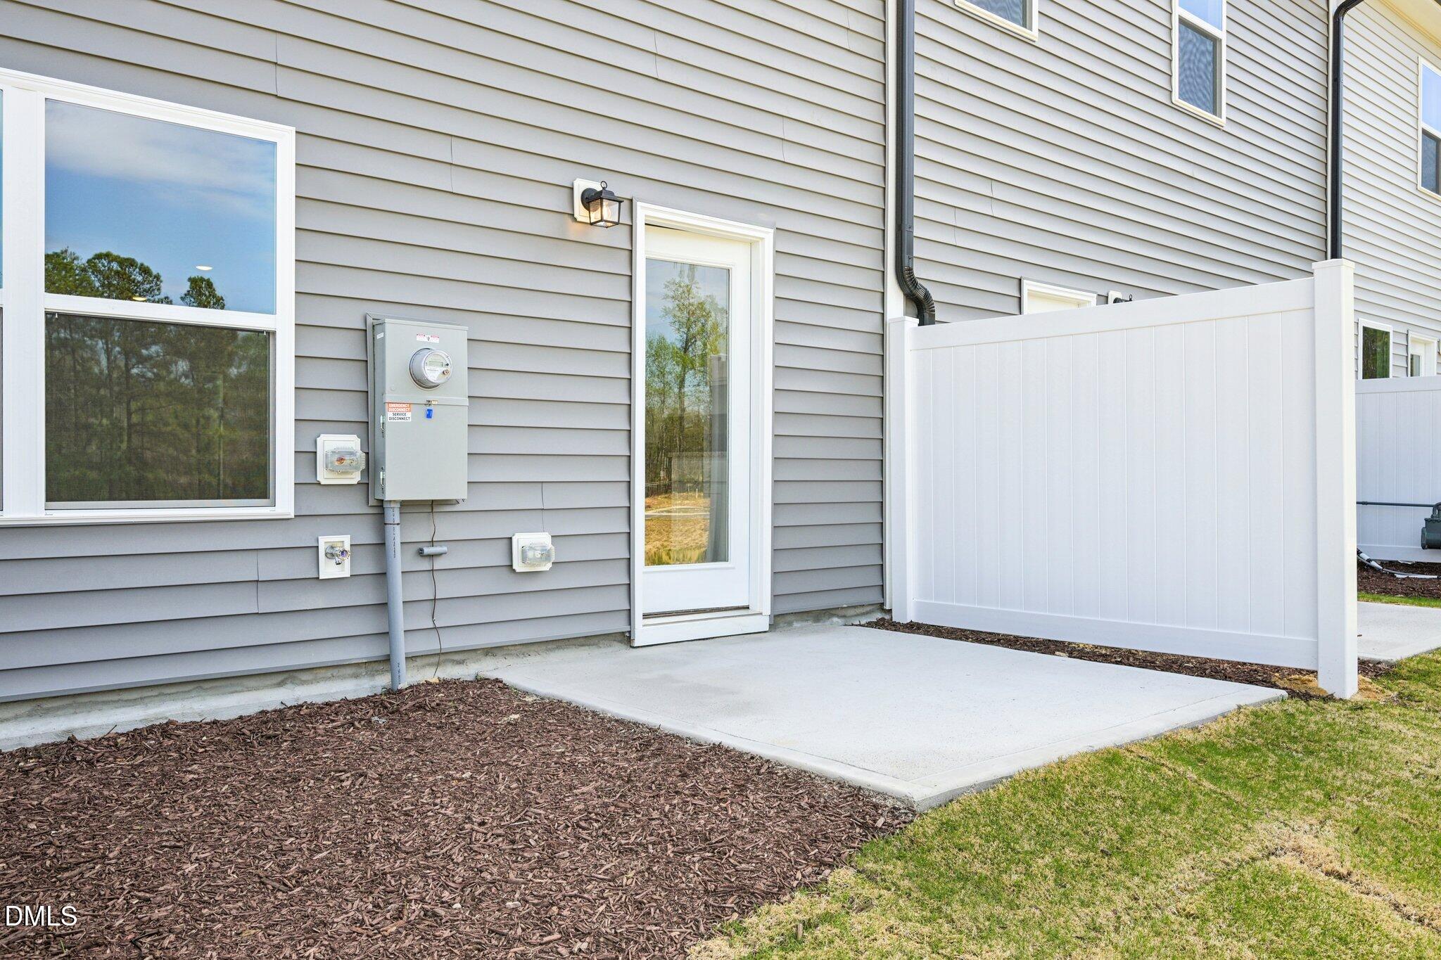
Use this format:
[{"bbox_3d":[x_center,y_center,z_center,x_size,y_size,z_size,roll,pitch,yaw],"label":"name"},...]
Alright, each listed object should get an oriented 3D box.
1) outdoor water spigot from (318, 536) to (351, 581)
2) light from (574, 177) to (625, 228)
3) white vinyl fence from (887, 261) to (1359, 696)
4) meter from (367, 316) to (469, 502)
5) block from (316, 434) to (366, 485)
[{"bbox_3d":[-1.569,0.320,4.290,0.130,0.175,0.120,0,0,-39],"label":"outdoor water spigot"},{"bbox_3d":[-0.574,-1.346,5.030,0.180,0.230,0.195,0,0,-39],"label":"light"},{"bbox_3d":[1.999,-0.020,5.663,0.135,1.960,2.540,0,0,-44],"label":"white vinyl fence"},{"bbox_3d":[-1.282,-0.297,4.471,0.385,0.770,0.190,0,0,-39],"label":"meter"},{"bbox_3d":[-1.556,-0.085,4.302,0.180,0.206,0.110,0,0,-39],"label":"block"}]

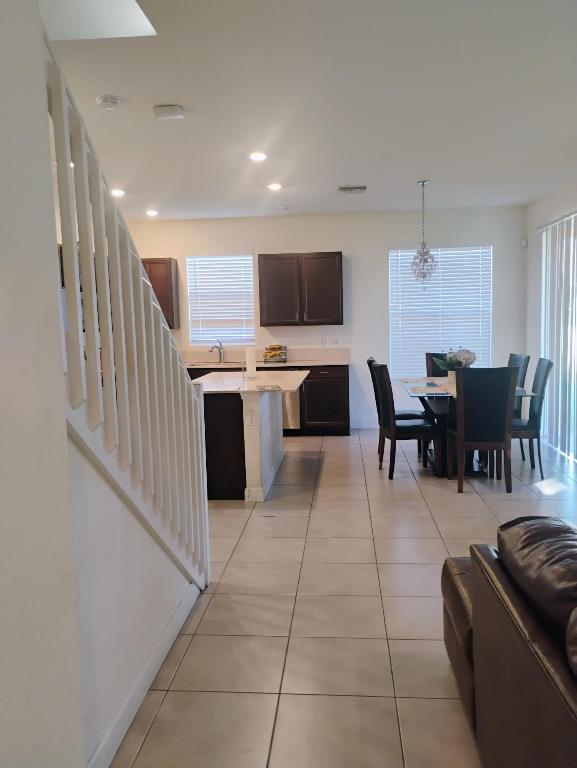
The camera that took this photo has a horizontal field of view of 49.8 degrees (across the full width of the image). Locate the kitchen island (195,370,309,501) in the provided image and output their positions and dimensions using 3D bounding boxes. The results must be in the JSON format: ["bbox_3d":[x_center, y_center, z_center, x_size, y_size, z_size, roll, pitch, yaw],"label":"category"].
[{"bbox_3d":[-0.365,0.424,5.974,1.085,0.925,1.800,-1,6,5],"label":"kitchen island"}]

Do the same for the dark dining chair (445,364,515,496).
[{"bbox_3d":[1.667,0.365,5.404,0.495,1.065,0.530,-1,6,5],"label":"dark dining chair"}]

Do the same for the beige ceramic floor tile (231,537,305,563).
[{"bbox_3d":[-0.124,1.081,4.046,0.453,0.010,0.445,-1,6,5],"label":"beige ceramic floor tile"}]

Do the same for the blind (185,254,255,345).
[{"bbox_3d":[-0.900,-1.124,8.307,0.891,1.136,0.060,-1,6,5],"label":"blind"}]

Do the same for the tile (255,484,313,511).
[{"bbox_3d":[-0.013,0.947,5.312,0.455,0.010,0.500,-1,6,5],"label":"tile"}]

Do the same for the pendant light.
[{"bbox_3d":[1.383,-1.517,6.328,0.265,1.055,0.265,-1,6,5],"label":"pendant light"}]

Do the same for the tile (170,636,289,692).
[{"bbox_3d":[-0.243,1.231,2.740,0.455,0.010,0.450,-1,6,5],"label":"tile"}]

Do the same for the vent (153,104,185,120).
[{"bbox_3d":[-0.749,-1.700,3.907,0.180,0.036,0.190,-1,6,5],"label":"vent"}]

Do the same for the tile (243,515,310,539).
[{"bbox_3d":[-0.085,1.042,4.525,0.456,0.010,0.452,-1,6,5],"label":"tile"}]

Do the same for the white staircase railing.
[{"bbox_3d":[-0.619,0.072,2.719,0.100,2.310,1.620,-1,6,8],"label":"white staircase railing"}]

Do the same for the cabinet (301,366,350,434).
[{"bbox_3d":[0.477,0.210,7.977,0.610,0.885,0.600,-1,6,5],"label":"cabinet"}]

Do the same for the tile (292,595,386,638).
[{"bbox_3d":[0.254,1.175,3.141,0.455,0.010,0.450,-1,6,5],"label":"tile"}]

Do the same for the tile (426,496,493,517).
[{"bbox_3d":[1.319,0.965,4.804,0.453,0.010,0.445,-1,6,5],"label":"tile"}]

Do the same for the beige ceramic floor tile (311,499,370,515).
[{"bbox_3d":[0.409,0.981,4.896,0.455,0.010,0.452,-1,6,5],"label":"beige ceramic floor tile"}]

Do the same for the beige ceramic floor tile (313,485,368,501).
[{"bbox_3d":[0.448,0.933,5.337,0.455,0.010,0.452,-1,6,5],"label":"beige ceramic floor tile"}]

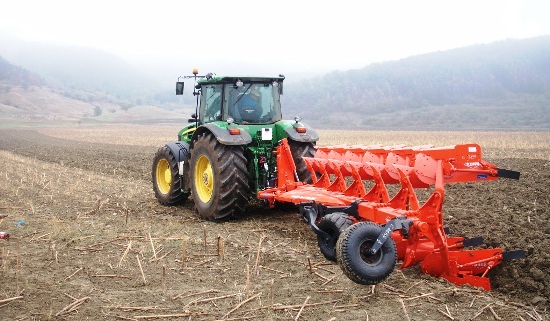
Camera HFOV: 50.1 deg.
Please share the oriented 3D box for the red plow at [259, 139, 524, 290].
[{"bbox_3d":[1.100,0.470,9.450,2.050,1.720,6.500,0,2,-12],"label":"red plow"}]

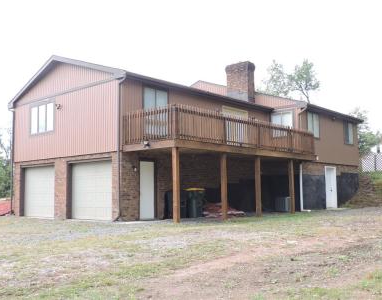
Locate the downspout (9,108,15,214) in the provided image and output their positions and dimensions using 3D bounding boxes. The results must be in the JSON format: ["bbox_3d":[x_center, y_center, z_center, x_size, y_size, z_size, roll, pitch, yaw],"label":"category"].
[{"bbox_3d":[-8.058,0.495,20.983,0.370,4.930,0.200,-5,-7,40],"label":"downspout"}]

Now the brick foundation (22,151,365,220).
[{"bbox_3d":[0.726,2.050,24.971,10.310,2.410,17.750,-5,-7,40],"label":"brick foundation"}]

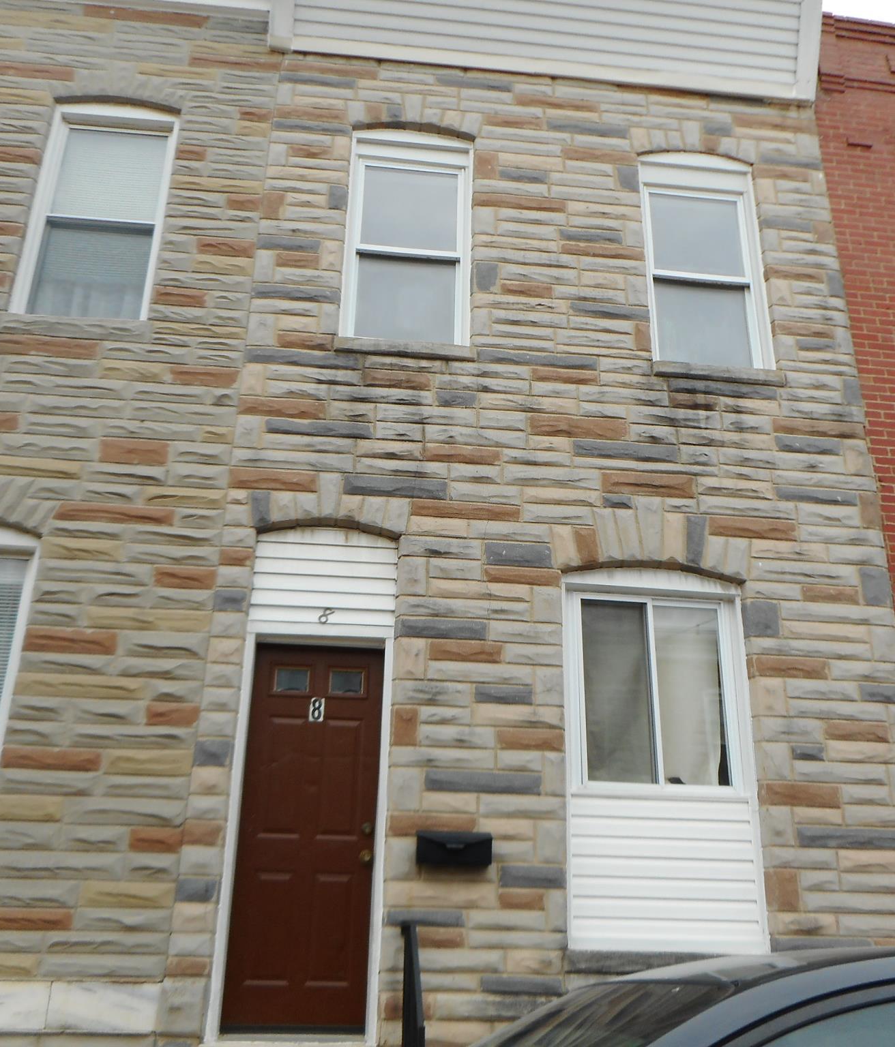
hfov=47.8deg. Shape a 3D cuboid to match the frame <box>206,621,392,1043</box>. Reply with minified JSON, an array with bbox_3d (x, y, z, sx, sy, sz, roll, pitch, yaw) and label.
[{"bbox_3d":[-0.757,1.644,5.485,0.852,2.121,0.150,3,-22,-5],"label":"frame"}]

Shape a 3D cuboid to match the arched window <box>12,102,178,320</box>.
[{"bbox_3d":[-2.409,-2.192,7.056,0.876,1.865,0.130,3,-22,-5],"label":"arched window"}]

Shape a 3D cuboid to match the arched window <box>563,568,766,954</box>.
[{"bbox_3d":[1.215,1.294,5.816,1.104,2.149,0.130,3,-22,-5],"label":"arched window"}]

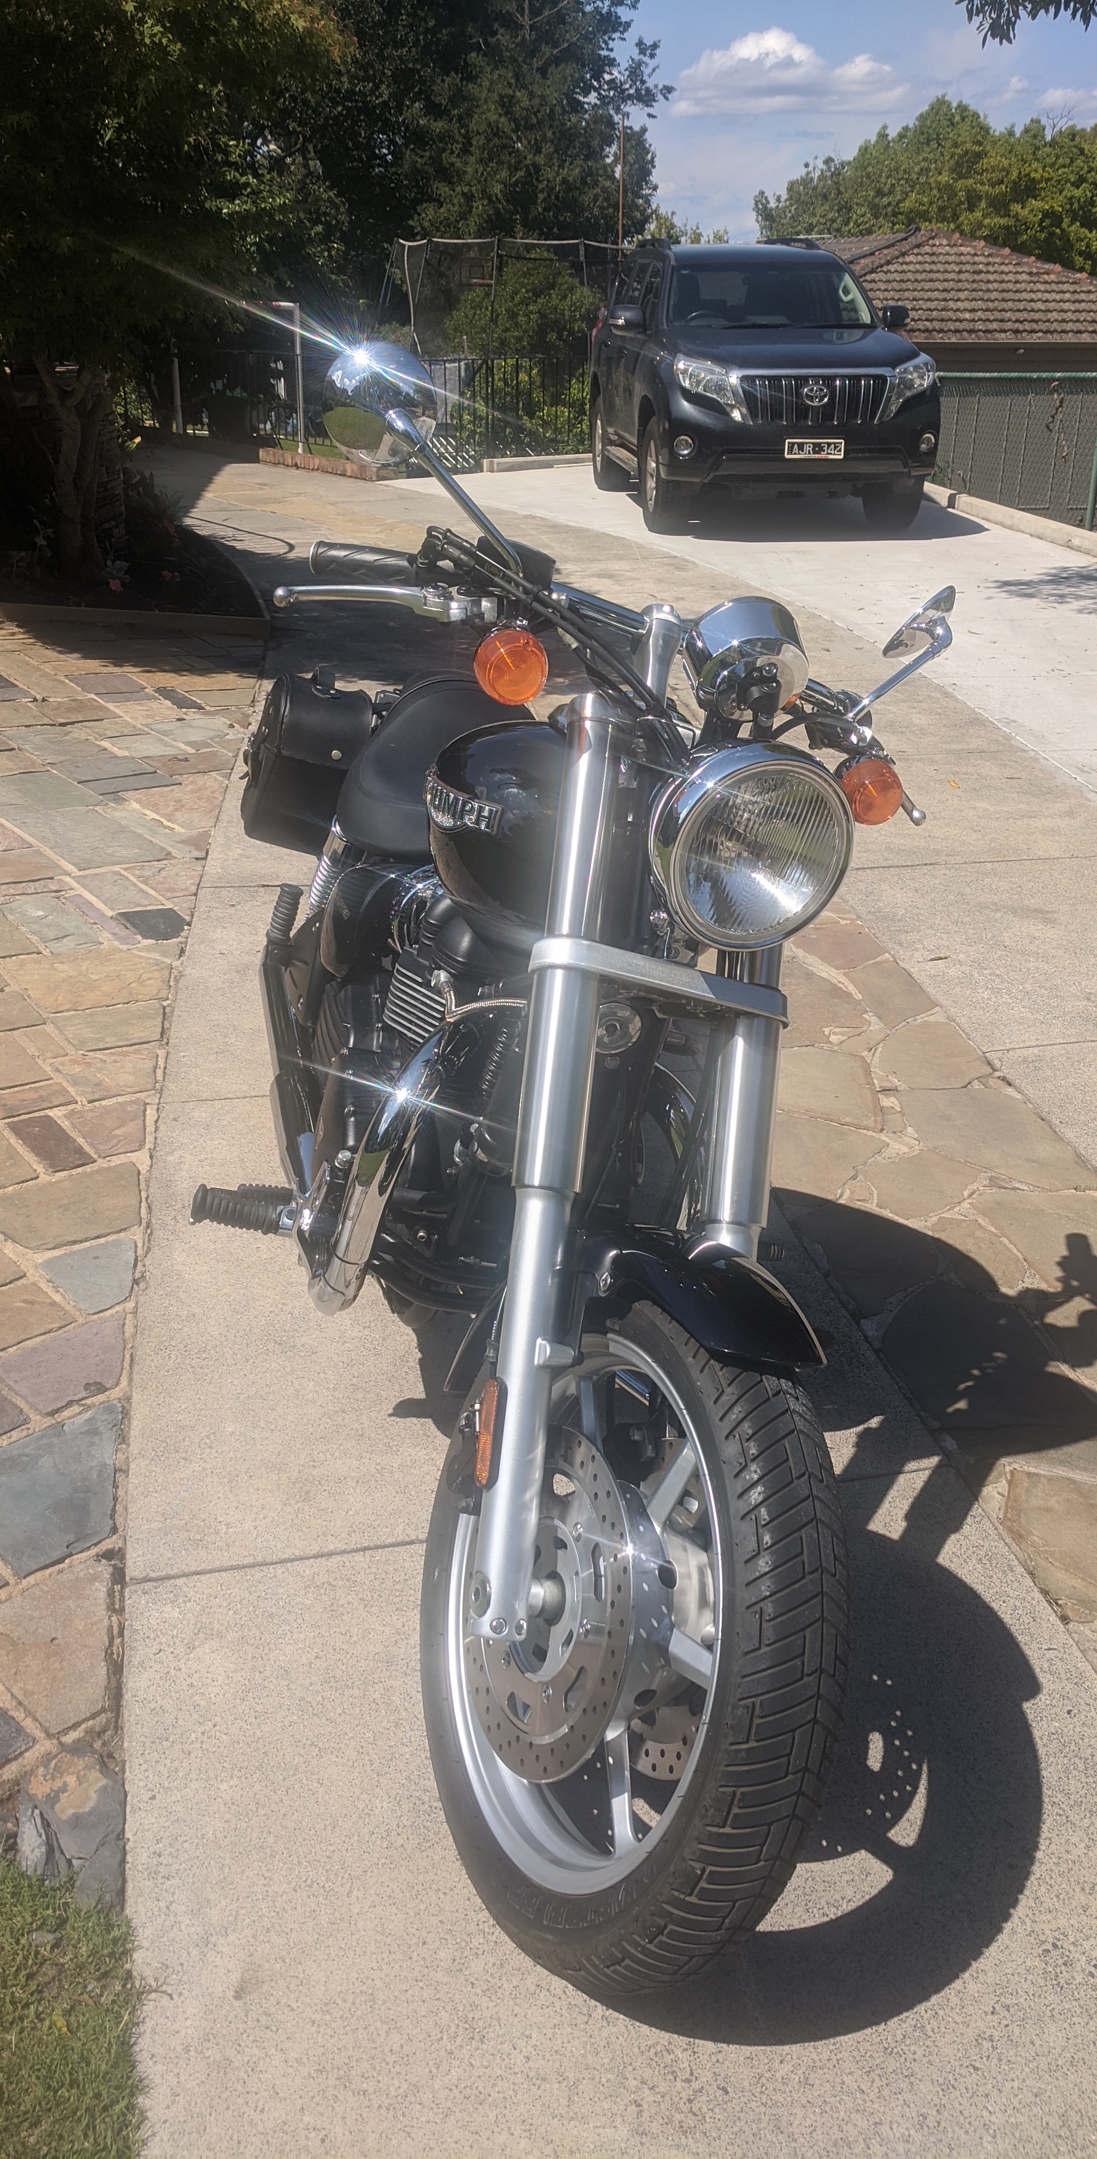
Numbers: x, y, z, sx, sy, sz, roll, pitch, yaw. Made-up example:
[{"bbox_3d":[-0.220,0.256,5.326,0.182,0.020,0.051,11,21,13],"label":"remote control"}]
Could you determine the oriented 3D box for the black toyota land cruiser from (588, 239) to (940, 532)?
[{"bbox_3d":[1.439,-5.234,12.032,1.940,1.880,4.840,-2,26,-5],"label":"black toyota land cruiser"}]

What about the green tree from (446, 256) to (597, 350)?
[{"bbox_3d":[-0.408,-11.455,24.500,2.400,2.300,2.300,1,25,0],"label":"green tree"}]

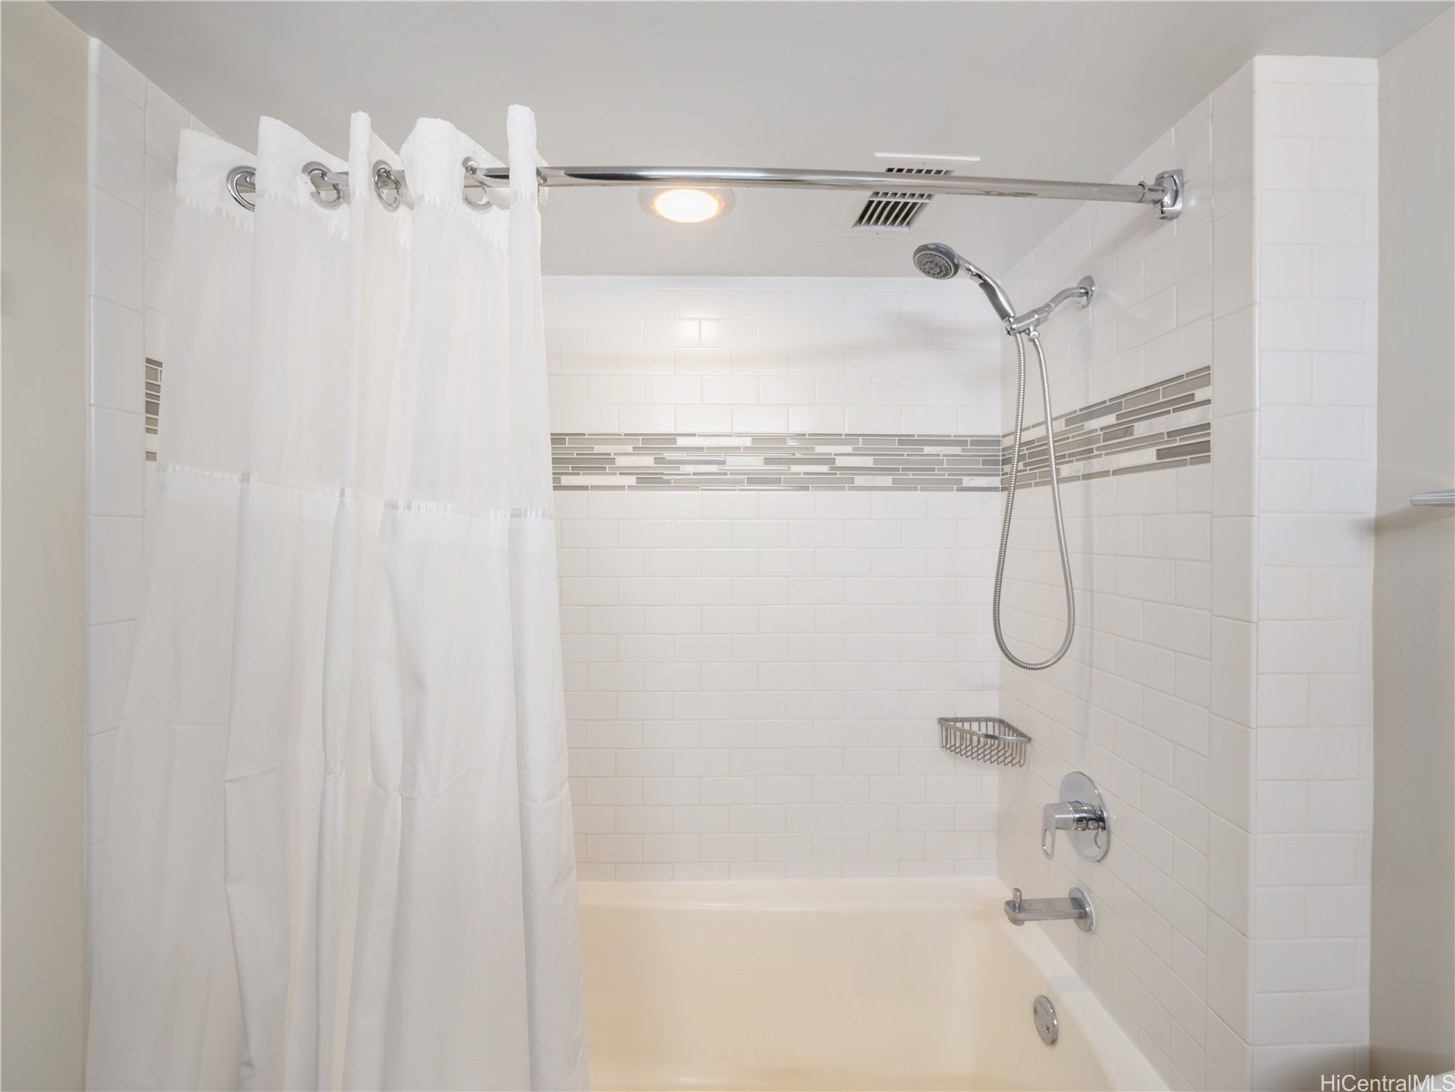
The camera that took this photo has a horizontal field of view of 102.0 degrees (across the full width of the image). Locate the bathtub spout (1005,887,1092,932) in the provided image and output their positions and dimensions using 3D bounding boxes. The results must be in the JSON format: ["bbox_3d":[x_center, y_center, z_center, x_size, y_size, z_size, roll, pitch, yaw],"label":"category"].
[{"bbox_3d":[0.659,0.758,1.223,0.169,0.089,0.083,0,1,-1],"label":"bathtub spout"}]

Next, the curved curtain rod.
[{"bbox_3d":[-0.063,-0.574,0.929,1.625,0.090,0.180,0,1,-1],"label":"curved curtain rod"}]

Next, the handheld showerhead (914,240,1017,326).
[{"bbox_3d":[0.489,-0.540,1.199,0.244,0.068,0.094,29,0,-1],"label":"handheld showerhead"}]

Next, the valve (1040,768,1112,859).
[{"bbox_3d":[0.703,0.562,1.223,0.084,0.172,0.169,0,1,-1],"label":"valve"}]

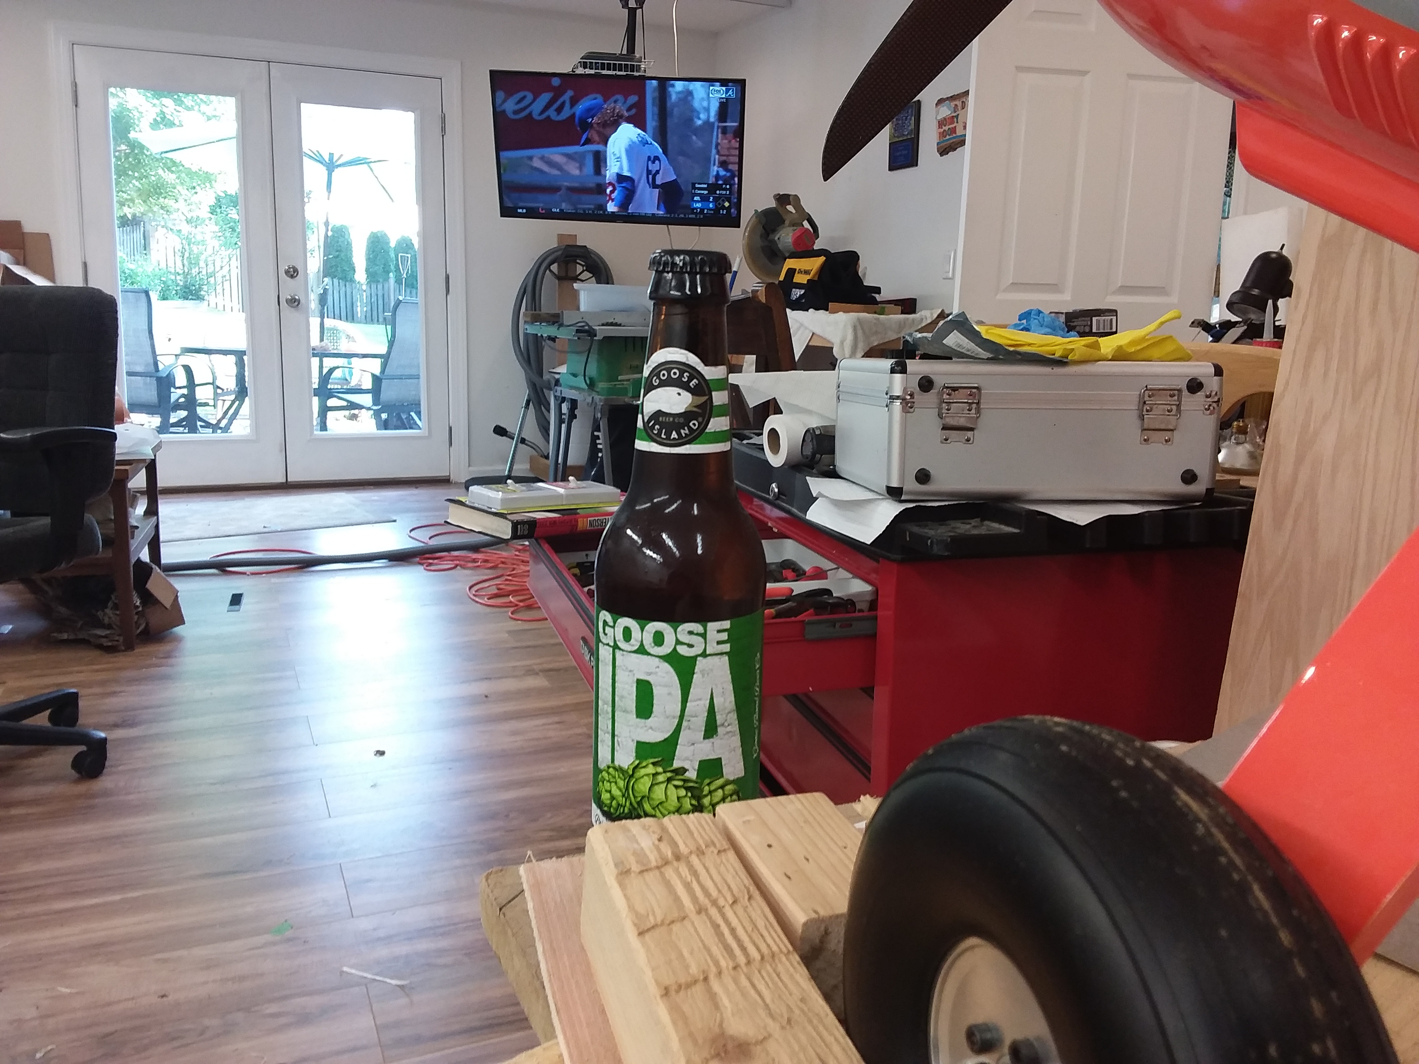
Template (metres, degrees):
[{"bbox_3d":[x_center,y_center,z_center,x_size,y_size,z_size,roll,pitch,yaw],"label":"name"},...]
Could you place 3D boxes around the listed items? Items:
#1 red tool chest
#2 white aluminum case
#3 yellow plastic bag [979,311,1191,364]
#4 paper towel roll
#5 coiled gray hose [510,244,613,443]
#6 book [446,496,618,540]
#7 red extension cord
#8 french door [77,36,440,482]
[{"bbox_3d":[0.159,0.293,1.517,0.747,0.770,0.660,-2,12,-17],"label":"red tool chest"},{"bbox_3d":[0.368,-0.131,1.345,0.369,0.153,0.272,0,9,-7],"label":"white aluminum case"},{"bbox_3d":[0.432,-0.228,1.290,0.220,0.058,0.160,0,12,-7],"label":"yellow plastic bag"},{"bbox_3d":[0.204,-0.129,1.544,0.250,0.071,0.071,-4,13,-25],"label":"paper towel roll"},{"bbox_3d":[-0.764,-0.974,5.928,0.580,1.120,0.200,-4,12,-24],"label":"coiled gray hose"},{"bbox_3d":[-0.213,-0.029,1.537,0.242,0.028,0.168,-8,15,-41],"label":"book"},{"bbox_3d":[-1.109,0.114,4.033,1.351,0.040,1.607,-4,13,-24],"label":"red extension cord"},{"bbox_3d":[-2.114,-1.237,5.435,1.627,2.008,0.060,-4,13,-24],"label":"french door"}]

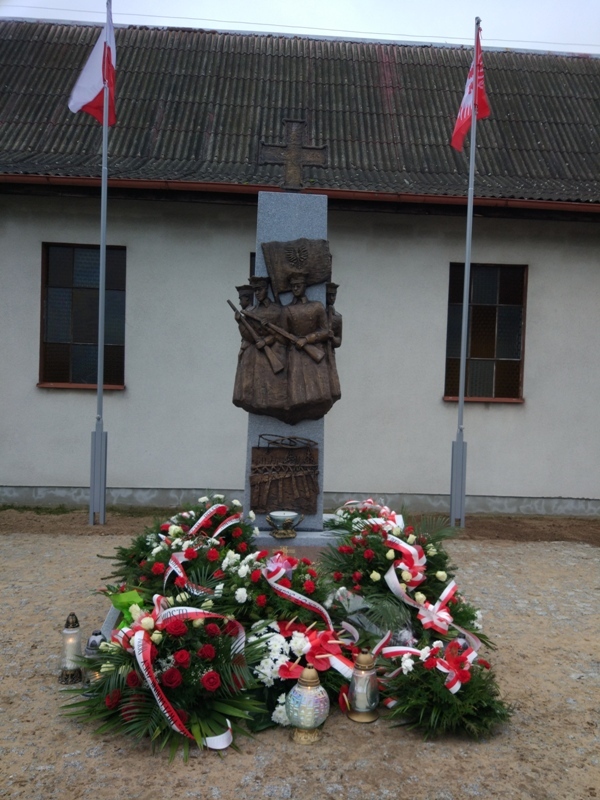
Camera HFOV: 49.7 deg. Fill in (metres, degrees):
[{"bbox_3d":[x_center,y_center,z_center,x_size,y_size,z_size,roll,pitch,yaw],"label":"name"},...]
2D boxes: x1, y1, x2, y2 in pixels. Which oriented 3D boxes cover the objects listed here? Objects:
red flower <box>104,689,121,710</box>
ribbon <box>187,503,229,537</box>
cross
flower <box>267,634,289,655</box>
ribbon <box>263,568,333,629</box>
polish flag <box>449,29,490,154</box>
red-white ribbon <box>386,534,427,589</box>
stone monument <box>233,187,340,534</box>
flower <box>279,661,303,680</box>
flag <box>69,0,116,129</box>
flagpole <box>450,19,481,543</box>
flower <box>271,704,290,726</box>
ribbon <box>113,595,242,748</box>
[{"bbox_3d":[-0.800,1.277,2.760,0.067,0.085,0.065,2,2,-3],"label":"red flower"},{"bbox_3d":[-0.693,0.903,4.850,0.320,0.220,0.180,2,2,-8],"label":"ribbon"},{"bbox_3d":[-0.055,-2.061,5.442,0.572,0.597,0.090,2,2,-6],"label":"cross"},{"bbox_3d":[-0.104,1.134,3.000,0.095,0.090,0.070,2,2,-3],"label":"flower"},{"bbox_3d":[-0.008,1.058,3.450,0.380,0.320,0.220,2,2,-3],"label":"ribbon"},{"bbox_3d":[1.802,-3.292,6.838,0.410,1.270,0.250,2,2,-6],"label":"polish flag"},{"bbox_3d":[0.611,0.930,3.750,0.240,0.310,0.200,2,2,-3],"label":"red-white ribbon"},{"bbox_3d":[-0.111,-0.317,5.328,0.897,2.790,0.550,2,2,-6],"label":"stone monument"},{"bbox_3d":[-0.045,1.287,3.080,0.115,0.090,0.090,2,2,0],"label":"flower"},{"bbox_3d":[-2.051,-3.355,6.395,0.500,1.280,0.280,2,2,-6],"label":"flag"},{"bbox_3d":[1.909,-1.415,7.360,0.170,5.770,0.120,2,2,-3],"label":"flagpole"},{"bbox_3d":[-0.085,1.448,2.970,0.100,0.100,0.080,2,2,-1],"label":"flower"},{"bbox_3d":[-0.568,1.259,3.000,0.580,0.540,0.420,1,3,-10],"label":"ribbon"}]

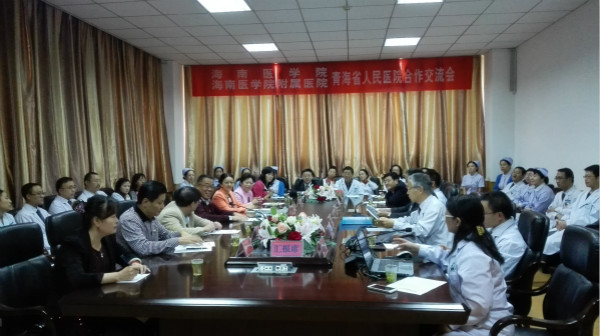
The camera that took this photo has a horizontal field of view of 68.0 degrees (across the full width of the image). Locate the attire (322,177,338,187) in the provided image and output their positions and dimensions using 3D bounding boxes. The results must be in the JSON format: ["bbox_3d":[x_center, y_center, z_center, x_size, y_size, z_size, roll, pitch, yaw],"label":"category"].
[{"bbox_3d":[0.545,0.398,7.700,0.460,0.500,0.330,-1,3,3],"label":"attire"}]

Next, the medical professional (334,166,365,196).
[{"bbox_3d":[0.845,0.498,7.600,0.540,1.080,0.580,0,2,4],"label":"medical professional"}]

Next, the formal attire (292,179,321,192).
[{"bbox_3d":[0.116,0.433,7.400,0.500,0.540,0.360,0,2,6],"label":"formal attire"}]

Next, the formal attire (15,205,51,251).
[{"bbox_3d":[-2.625,0.628,4.400,0.380,0.580,0.480,0,3,16],"label":"formal attire"}]

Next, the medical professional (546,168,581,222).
[{"bbox_3d":[2.963,0.625,5.100,0.750,1.280,0.550,-1,3,-17],"label":"medical professional"}]

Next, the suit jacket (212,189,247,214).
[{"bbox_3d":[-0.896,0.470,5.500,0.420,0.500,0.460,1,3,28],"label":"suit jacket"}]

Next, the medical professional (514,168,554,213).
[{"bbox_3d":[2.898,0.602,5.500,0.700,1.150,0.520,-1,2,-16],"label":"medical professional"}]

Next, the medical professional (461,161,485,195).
[{"bbox_3d":[3.169,0.507,8.200,0.500,1.300,0.700,0,3,14],"label":"medical professional"}]

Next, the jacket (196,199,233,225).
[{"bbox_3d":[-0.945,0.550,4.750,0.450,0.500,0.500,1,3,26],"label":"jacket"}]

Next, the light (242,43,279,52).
[{"bbox_3d":[-0.668,-2.101,7.724,0.580,0.060,0.580,0,2,6],"label":"light"}]

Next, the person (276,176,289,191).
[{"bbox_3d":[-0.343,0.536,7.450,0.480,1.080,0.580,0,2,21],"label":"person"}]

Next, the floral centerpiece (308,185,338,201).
[{"bbox_3d":[0.364,0.381,6.900,0.500,0.310,0.420,0,2,6],"label":"floral centerpiece"}]

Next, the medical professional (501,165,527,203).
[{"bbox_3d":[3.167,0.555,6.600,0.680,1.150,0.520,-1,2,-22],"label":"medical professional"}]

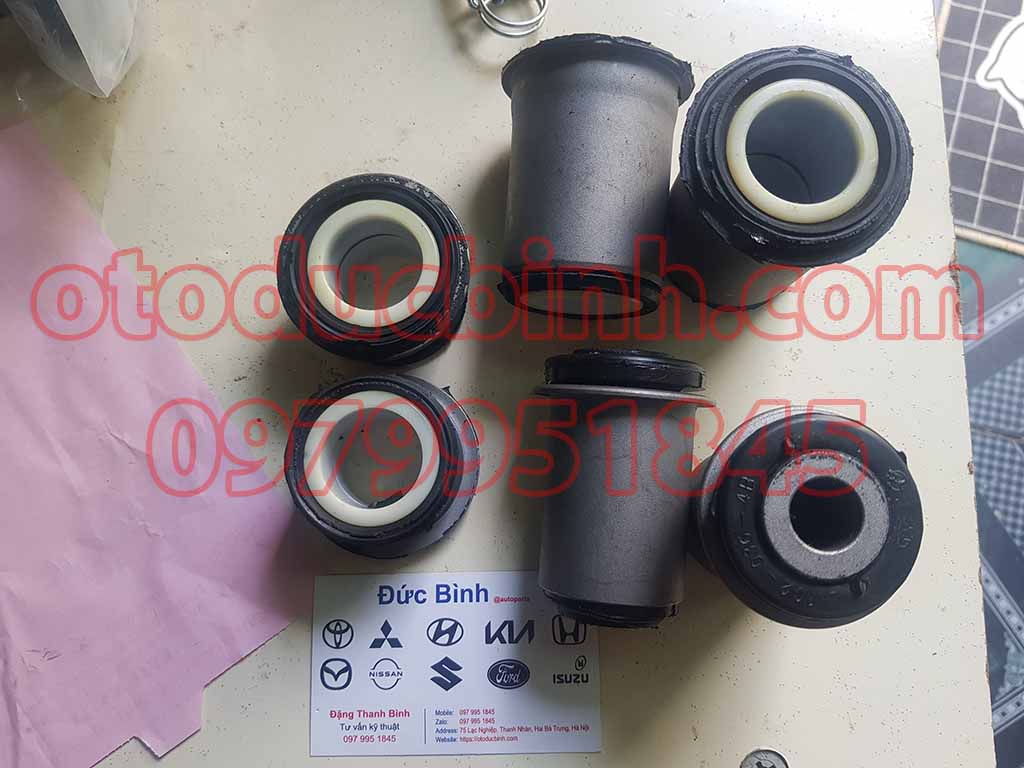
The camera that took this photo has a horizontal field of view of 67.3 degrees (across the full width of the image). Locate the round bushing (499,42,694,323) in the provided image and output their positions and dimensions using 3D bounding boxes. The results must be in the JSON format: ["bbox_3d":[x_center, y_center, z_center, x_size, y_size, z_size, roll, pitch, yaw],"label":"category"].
[{"bbox_3d":[0.024,-0.060,0.237,0.060,0.060,0.069,4,84,2],"label":"round bushing"}]

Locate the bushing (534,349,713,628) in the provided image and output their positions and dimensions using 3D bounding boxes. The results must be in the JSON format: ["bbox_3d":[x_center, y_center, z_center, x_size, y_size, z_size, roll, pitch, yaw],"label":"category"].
[{"bbox_3d":[0.031,0.032,0.226,0.051,0.051,0.080,5,85,2],"label":"bushing"}]

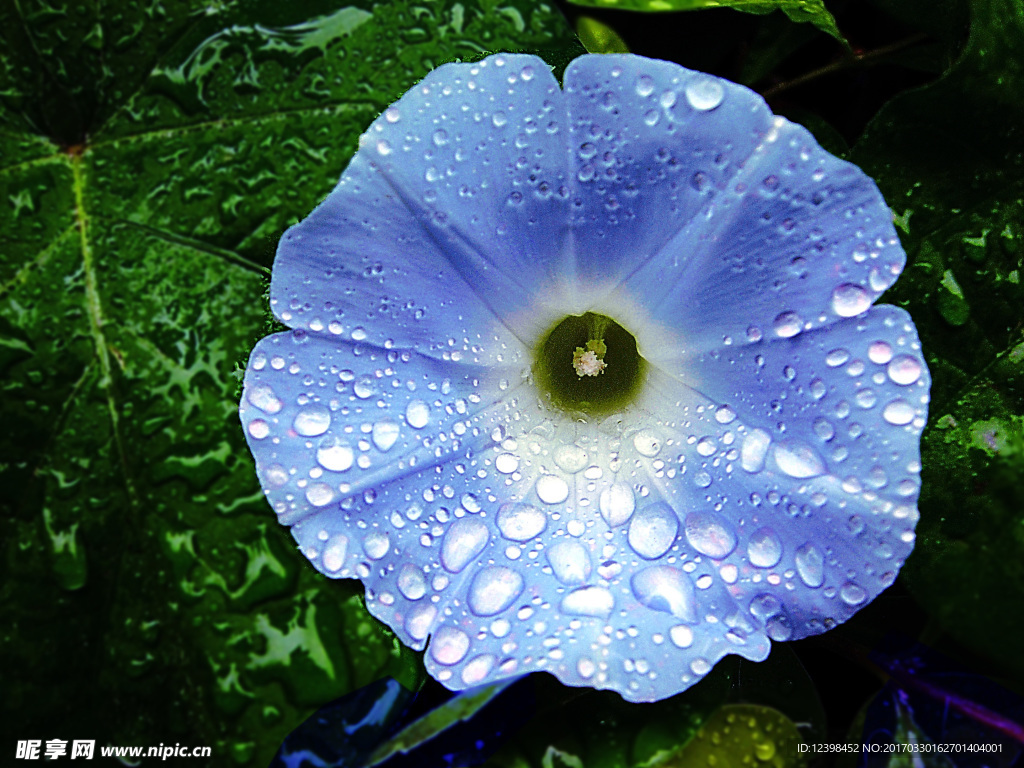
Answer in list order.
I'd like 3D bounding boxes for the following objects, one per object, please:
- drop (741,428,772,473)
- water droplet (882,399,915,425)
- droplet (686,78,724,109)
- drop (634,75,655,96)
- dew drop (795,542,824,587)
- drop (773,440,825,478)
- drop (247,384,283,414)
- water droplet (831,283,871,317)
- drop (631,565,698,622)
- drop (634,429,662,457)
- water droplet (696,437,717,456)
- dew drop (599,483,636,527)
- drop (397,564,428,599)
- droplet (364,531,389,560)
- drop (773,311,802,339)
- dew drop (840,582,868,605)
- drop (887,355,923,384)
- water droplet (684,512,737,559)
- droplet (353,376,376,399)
[{"bbox_3d":[0.031,0.009,0.135,0.003,0.002,0.006,14,80,23],"label":"drop"},{"bbox_3d":[0.047,0.003,0.130,0.004,0.002,0.003,-5,73,16],"label":"water droplet"},{"bbox_3d":[0.025,-0.037,0.138,0.005,0.004,0.002,3,3,4],"label":"droplet"},{"bbox_3d":[0.017,-0.038,0.135,0.002,0.003,0.001,0,5,2],"label":"drop"},{"bbox_3d":[0.038,0.023,0.135,0.003,0.002,0.006,-15,74,5],"label":"dew drop"},{"bbox_3d":[0.035,0.009,0.130,0.007,0.003,0.004,23,78,23],"label":"drop"},{"bbox_3d":[-0.030,0.002,0.130,0.005,0.002,0.003,37,67,-5],"label":"drop"},{"bbox_3d":[0.043,-0.011,0.135,0.005,0.002,0.004,0,86,12],"label":"water droplet"},{"bbox_3d":[0.019,0.027,0.135,0.010,0.003,0.007,35,78,14],"label":"drop"},{"bbox_3d":[0.017,0.007,0.132,0.004,0.002,0.004,-3,68,8],"label":"drop"},{"bbox_3d":[0.024,0.008,0.133,0.002,0.001,0.002,-6,66,13],"label":"water droplet"},{"bbox_3d":[0.014,0.015,0.136,0.004,0.003,0.006,6,63,8],"label":"dew drop"},{"bbox_3d":[-0.013,0.025,0.135,0.004,0.002,0.005,-15,77,-12],"label":"drop"},{"bbox_3d":[-0.017,0.020,0.131,0.003,0.002,0.004,0,75,-10],"label":"droplet"},{"bbox_3d":[0.034,-0.007,0.132,0.004,0.002,0.004,-2,80,11],"label":"drop"},{"bbox_3d":[0.039,0.024,0.122,0.003,0.001,0.003,2,70,10],"label":"dew drop"},{"bbox_3d":[0.050,-0.002,0.134,0.004,0.002,0.004,0,83,12],"label":"drop"},{"bbox_3d":[0.024,0.018,0.126,0.007,0.002,0.005,32,75,18],"label":"water droplet"},{"bbox_3d":[-0.019,0.000,0.135,0.003,0.001,0.003,0,82,-18],"label":"droplet"}]

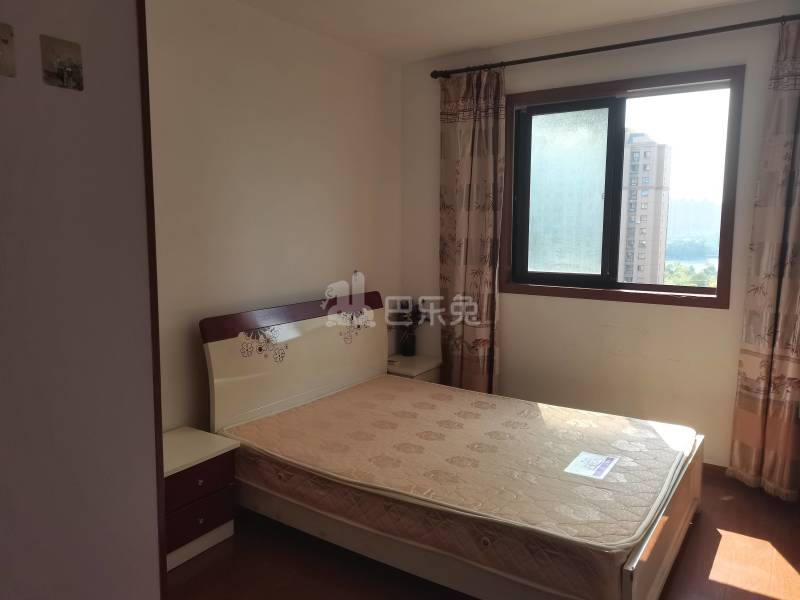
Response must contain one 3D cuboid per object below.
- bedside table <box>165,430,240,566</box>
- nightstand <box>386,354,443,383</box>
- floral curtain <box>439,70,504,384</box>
[{"bbox_3d":[-1.055,0.910,2.803,0.406,0.448,0.466,5,8,33],"label":"bedside table"},{"bbox_3d":[0.080,0.711,4.564,0.406,0.447,0.466,5,8,33],"label":"nightstand"},{"bbox_3d":[0.498,-0.325,4.366,0.460,2.570,0.155,5,8,34],"label":"floral curtain"}]

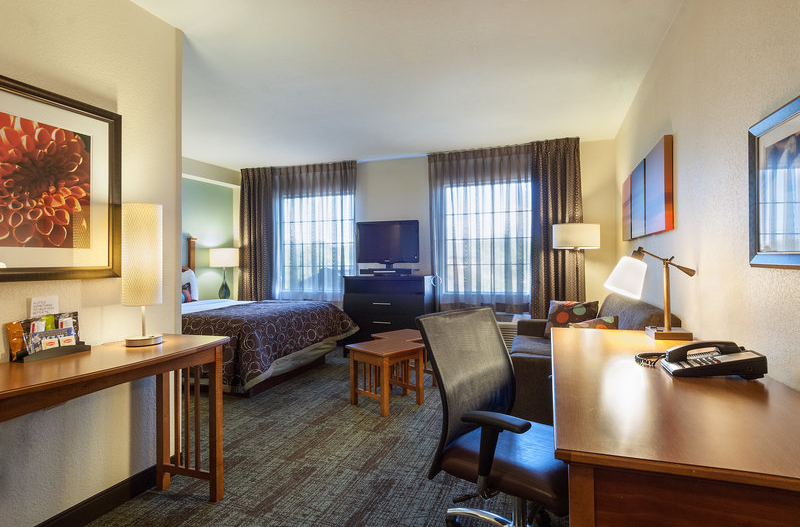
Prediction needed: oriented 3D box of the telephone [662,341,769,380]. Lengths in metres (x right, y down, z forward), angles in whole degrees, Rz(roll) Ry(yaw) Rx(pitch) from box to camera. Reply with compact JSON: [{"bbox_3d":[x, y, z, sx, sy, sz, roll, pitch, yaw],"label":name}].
[{"bbox_3d":[0.979,0.299,1.272,0.245,0.090,0.185,-1,0,21],"label":"telephone"}]

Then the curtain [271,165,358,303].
[{"bbox_3d":[-1.145,-0.392,5.215,1.295,1.784,0.120,0,0,21],"label":"curtain"}]

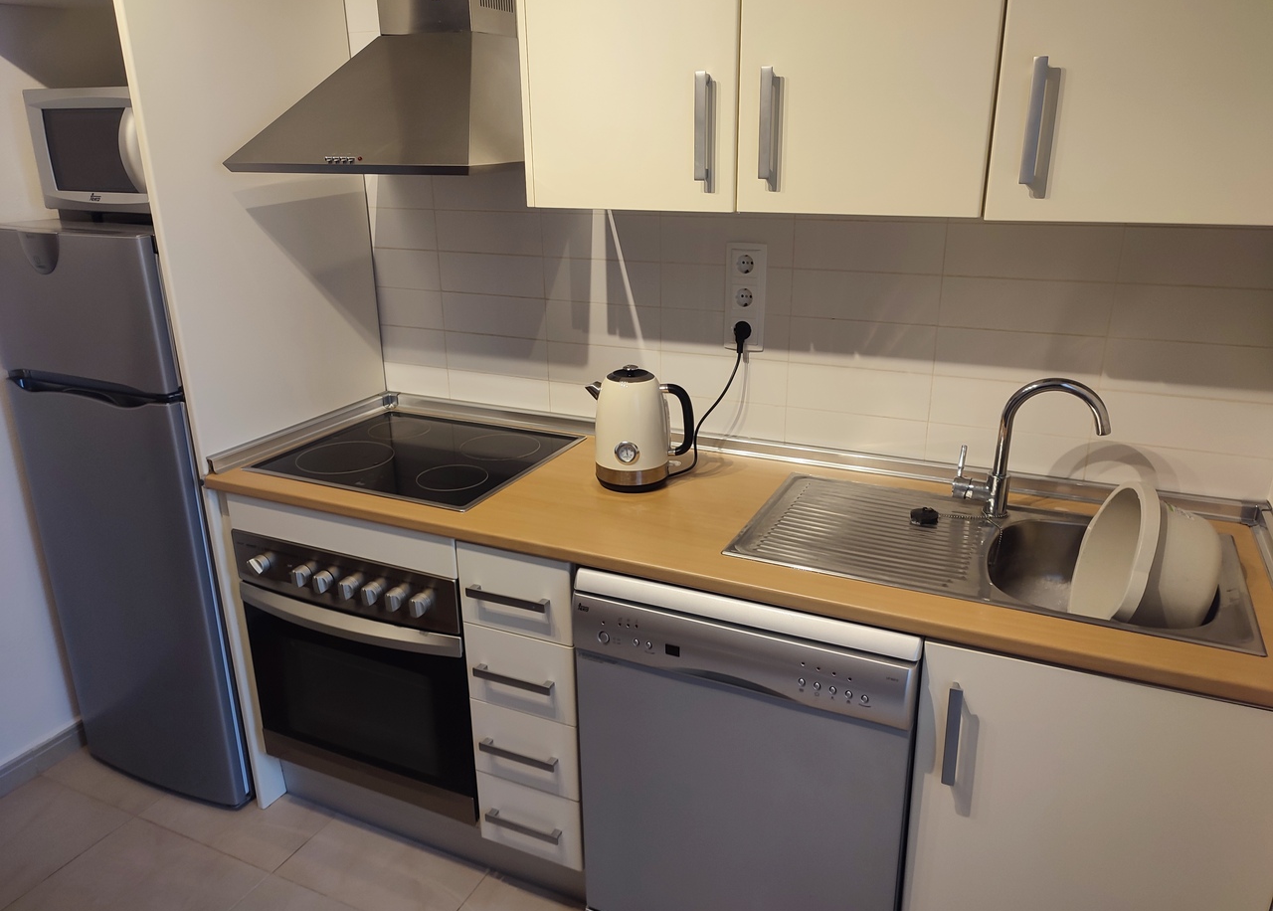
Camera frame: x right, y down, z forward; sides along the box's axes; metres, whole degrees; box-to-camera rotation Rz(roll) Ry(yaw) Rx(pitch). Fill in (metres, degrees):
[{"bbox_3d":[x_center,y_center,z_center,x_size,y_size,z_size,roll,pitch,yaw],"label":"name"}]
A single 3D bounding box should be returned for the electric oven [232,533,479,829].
[{"bbox_3d":[-0.506,0.402,2.199,0.599,0.587,0.560,8,21,24],"label":"electric oven"}]

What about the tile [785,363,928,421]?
[{"bbox_3d":[0.468,-0.136,1.942,0.299,0.098,0.010,8,21,24],"label":"tile"}]

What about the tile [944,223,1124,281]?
[{"bbox_3d":[0.741,-0.383,1.731,0.300,0.098,0.010,8,21,24],"label":"tile"}]

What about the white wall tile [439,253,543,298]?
[{"bbox_3d":[-0.354,-0.443,2.252,0.300,0.098,0.010,8,21,24],"label":"white wall tile"}]

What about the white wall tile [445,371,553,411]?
[{"bbox_3d":[-0.350,-0.162,2.349,0.300,0.092,0.010,8,21,24],"label":"white wall tile"}]

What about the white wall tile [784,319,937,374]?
[{"bbox_3d":[0.465,-0.230,1.899,0.298,0.098,0.010,8,21,24],"label":"white wall tile"}]

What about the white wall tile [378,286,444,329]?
[{"bbox_3d":[-0.586,-0.381,2.388,0.210,0.098,0.010,8,21,24],"label":"white wall tile"}]

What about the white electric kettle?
[{"bbox_3d":[0.007,-0.063,1.894,0.223,0.248,0.151,2,19,7],"label":"white electric kettle"}]

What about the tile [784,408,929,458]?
[{"bbox_3d":[0.469,-0.047,1.973,0.299,0.087,0.010,8,21,24],"label":"tile"}]

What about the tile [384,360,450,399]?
[{"bbox_3d":[-0.578,-0.190,2.433,0.208,0.098,0.010,8,21,24],"label":"tile"}]

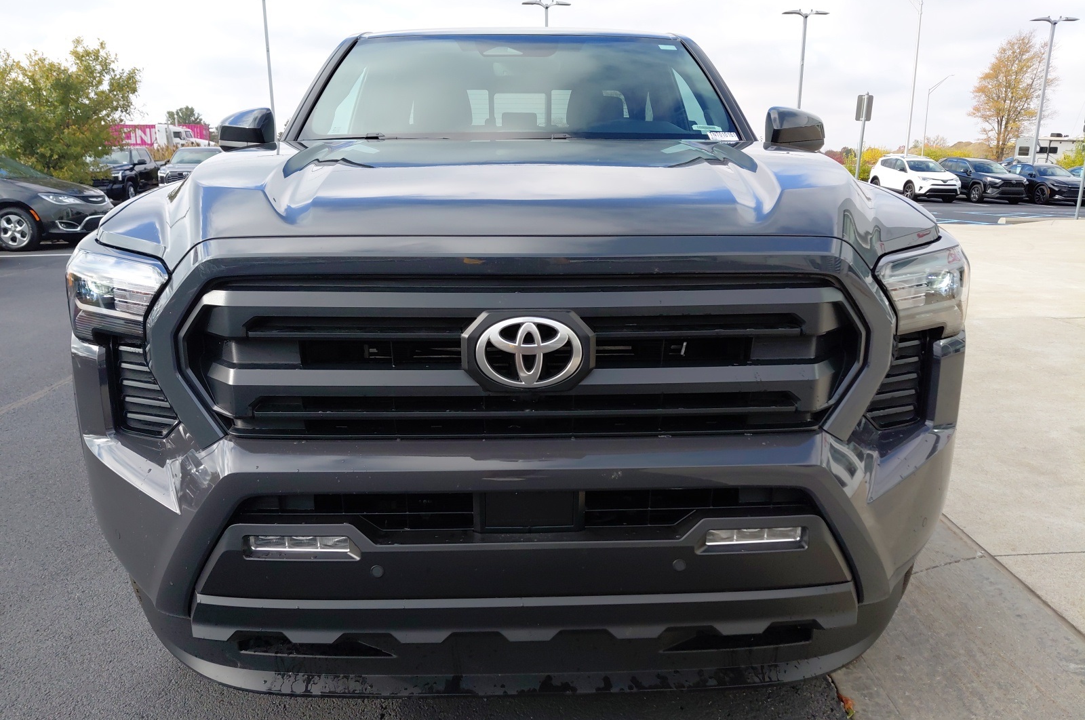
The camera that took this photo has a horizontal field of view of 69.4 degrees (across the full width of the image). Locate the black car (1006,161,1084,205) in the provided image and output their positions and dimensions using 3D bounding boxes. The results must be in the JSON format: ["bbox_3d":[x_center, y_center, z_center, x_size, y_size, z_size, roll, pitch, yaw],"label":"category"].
[{"bbox_3d":[19.843,-7.077,31.322,1.850,1.560,4.900,-1,14,-5],"label":"black car"}]

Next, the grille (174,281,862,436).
[{"bbox_3d":[-0.033,-0.010,1.350,1.190,0.280,0.150,-1,14,-1],"label":"grille"}]

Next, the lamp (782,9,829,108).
[{"bbox_3d":[10.080,-9.964,30.801,1.850,7.000,0.400,-2,14,-6],"label":"lamp"}]

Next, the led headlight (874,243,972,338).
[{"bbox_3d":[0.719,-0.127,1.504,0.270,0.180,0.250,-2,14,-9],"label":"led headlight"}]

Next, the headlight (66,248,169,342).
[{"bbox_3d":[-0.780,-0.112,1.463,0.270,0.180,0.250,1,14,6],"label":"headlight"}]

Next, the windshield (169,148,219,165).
[{"bbox_3d":[-12.499,-7.338,28.250,1.620,0.560,0.720,-3,15,-11],"label":"windshield"}]

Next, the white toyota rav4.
[{"bbox_3d":[14.768,-7.257,31.086,1.845,1.700,4.600,-1,14,-4],"label":"white toyota rav4"}]

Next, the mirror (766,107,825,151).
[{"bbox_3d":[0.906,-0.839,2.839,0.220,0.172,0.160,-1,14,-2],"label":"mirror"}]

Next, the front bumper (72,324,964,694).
[{"bbox_3d":[-0.044,0.273,1.618,1.870,0.660,0.500,-1,14,-1],"label":"front bumper"}]

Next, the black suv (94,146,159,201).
[{"bbox_3d":[-16.407,-7.228,30.525,2.030,1.980,5.930,-2,14,-8],"label":"black suv"}]

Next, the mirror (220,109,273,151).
[{"bbox_3d":[-1.043,-0.811,2.775,0.205,0.160,0.140,-1,14,-1],"label":"mirror"}]

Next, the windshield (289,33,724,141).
[{"bbox_3d":[-0.077,-1.034,2.833,1.500,0.140,0.700,-1,54,-2],"label":"windshield"}]

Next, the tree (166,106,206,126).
[{"bbox_3d":[-55.742,-35.486,125.051,7.500,9.700,7.500,-6,16,-23],"label":"tree"}]

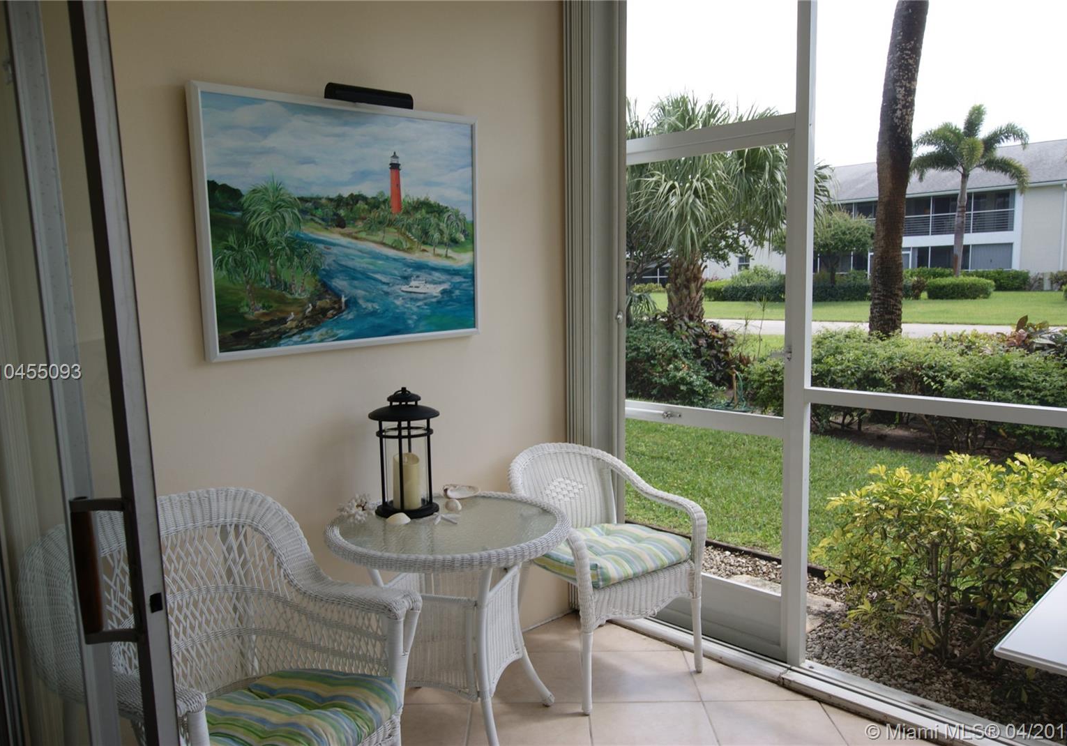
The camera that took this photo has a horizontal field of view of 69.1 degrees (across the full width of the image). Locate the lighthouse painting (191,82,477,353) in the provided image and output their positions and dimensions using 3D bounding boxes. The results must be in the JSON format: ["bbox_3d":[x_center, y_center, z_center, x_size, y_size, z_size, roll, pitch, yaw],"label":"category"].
[{"bbox_3d":[-0.600,-0.489,2.610,1.014,0.806,0.050,-8,11,-41],"label":"lighthouse painting"}]

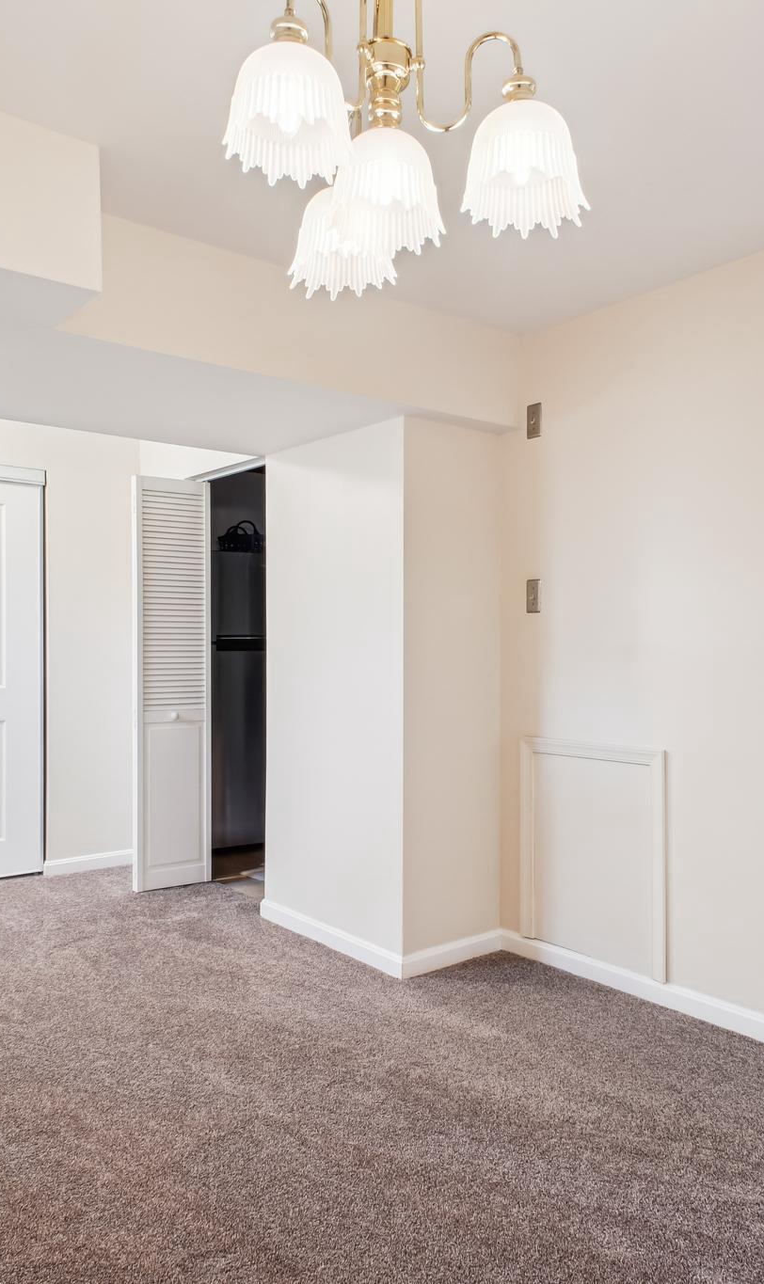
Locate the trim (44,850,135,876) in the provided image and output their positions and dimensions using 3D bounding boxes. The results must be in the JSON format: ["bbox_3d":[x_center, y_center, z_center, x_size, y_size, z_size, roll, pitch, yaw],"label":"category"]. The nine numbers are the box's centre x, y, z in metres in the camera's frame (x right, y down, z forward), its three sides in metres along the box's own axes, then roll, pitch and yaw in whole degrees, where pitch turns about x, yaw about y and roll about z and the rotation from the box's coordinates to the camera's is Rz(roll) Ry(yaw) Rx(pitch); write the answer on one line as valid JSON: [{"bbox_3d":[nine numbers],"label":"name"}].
[{"bbox_3d":[-1.535,1.165,4.535,0.490,0.077,0.020,0,0,-36],"label":"trim"}]

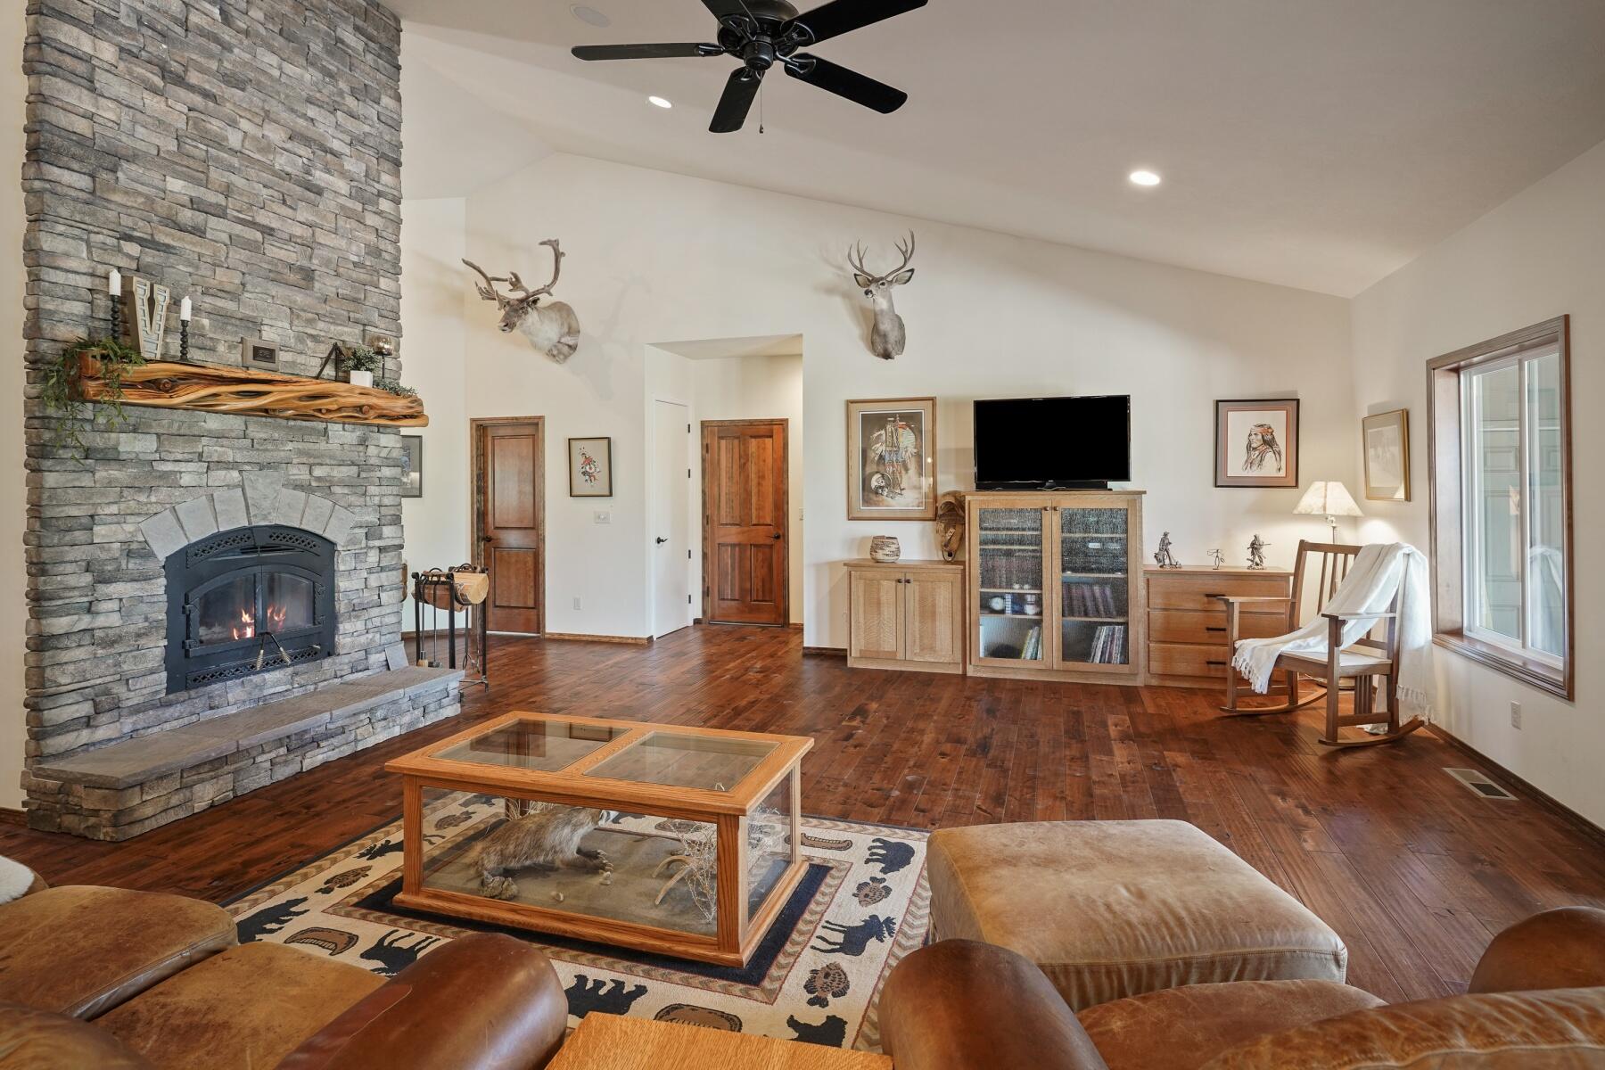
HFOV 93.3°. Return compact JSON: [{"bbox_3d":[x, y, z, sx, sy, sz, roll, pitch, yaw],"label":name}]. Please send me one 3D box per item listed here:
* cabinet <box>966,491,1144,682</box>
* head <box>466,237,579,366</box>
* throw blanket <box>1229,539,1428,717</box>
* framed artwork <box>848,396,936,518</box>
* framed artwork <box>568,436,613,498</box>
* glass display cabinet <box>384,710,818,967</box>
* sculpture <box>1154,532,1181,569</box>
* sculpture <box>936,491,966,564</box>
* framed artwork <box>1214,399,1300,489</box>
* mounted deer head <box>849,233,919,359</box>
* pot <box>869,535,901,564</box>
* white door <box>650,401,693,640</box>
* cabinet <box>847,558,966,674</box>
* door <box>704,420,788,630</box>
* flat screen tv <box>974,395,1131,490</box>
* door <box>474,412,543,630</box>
[{"bbox_3d":[1.856,0.360,5.625,1.210,1.360,0.390,0,2,18],"label":"cabinet"},{"bbox_3d":[-2.468,-2.079,6.835,0.920,0.970,0.750,0,2,24],"label":"head"},{"bbox_3d":[3.071,0.550,4.450,0.740,0.980,0.550,-1,2,-15],"label":"throw blanket"},{"bbox_3d":[0.720,-0.610,6.162,0.735,0.990,0.035,0,2,18],"label":"framed artwork"},{"bbox_3d":[-1.967,-0.628,7.007,0.445,0.545,0.030,0,2,18],"label":"framed artwork"},{"bbox_3d":[-0.690,1.022,2.716,1.310,0.475,0.720,0,2,18],"label":"glass display cabinet"},{"bbox_3d":[2.612,0.112,5.424,0.140,0.270,0.160,-2,2,-27],"label":"sculpture"},{"bbox_3d":[1.156,-0.063,5.864,0.270,0.550,0.200,0,2,18],"label":"sculpture"},{"bbox_3d":[3.345,-0.669,5.581,0.560,0.650,0.030,0,2,18],"label":"framed artwork"},{"bbox_3d":[0.652,-1.915,6.081,0.570,0.960,0.550,0,2,24],"label":"mounted deer head"},{"bbox_3d":[0.650,0.124,5.964,0.240,0.210,0.240,0,2,18],"label":"pot"},{"bbox_3d":[-1.269,-0.161,7.382,0.045,2.220,0.760,0,2,18],"label":"white door"},{"bbox_3d":[0.831,0.629,5.954,0.900,0.795,0.380,0,2,18],"label":"cabinet"},{"bbox_3d":[-0.583,-0.119,7.678,0.920,2.070,0.100,0,2,18],"label":"door"},{"bbox_3d":[1.829,-0.661,5.579,1.090,0.680,0.150,0,2,18],"label":"flat screen tv"},{"bbox_3d":[-2.853,-0.081,7.349,0.820,2.070,0.100,0,2,18],"label":"door"}]

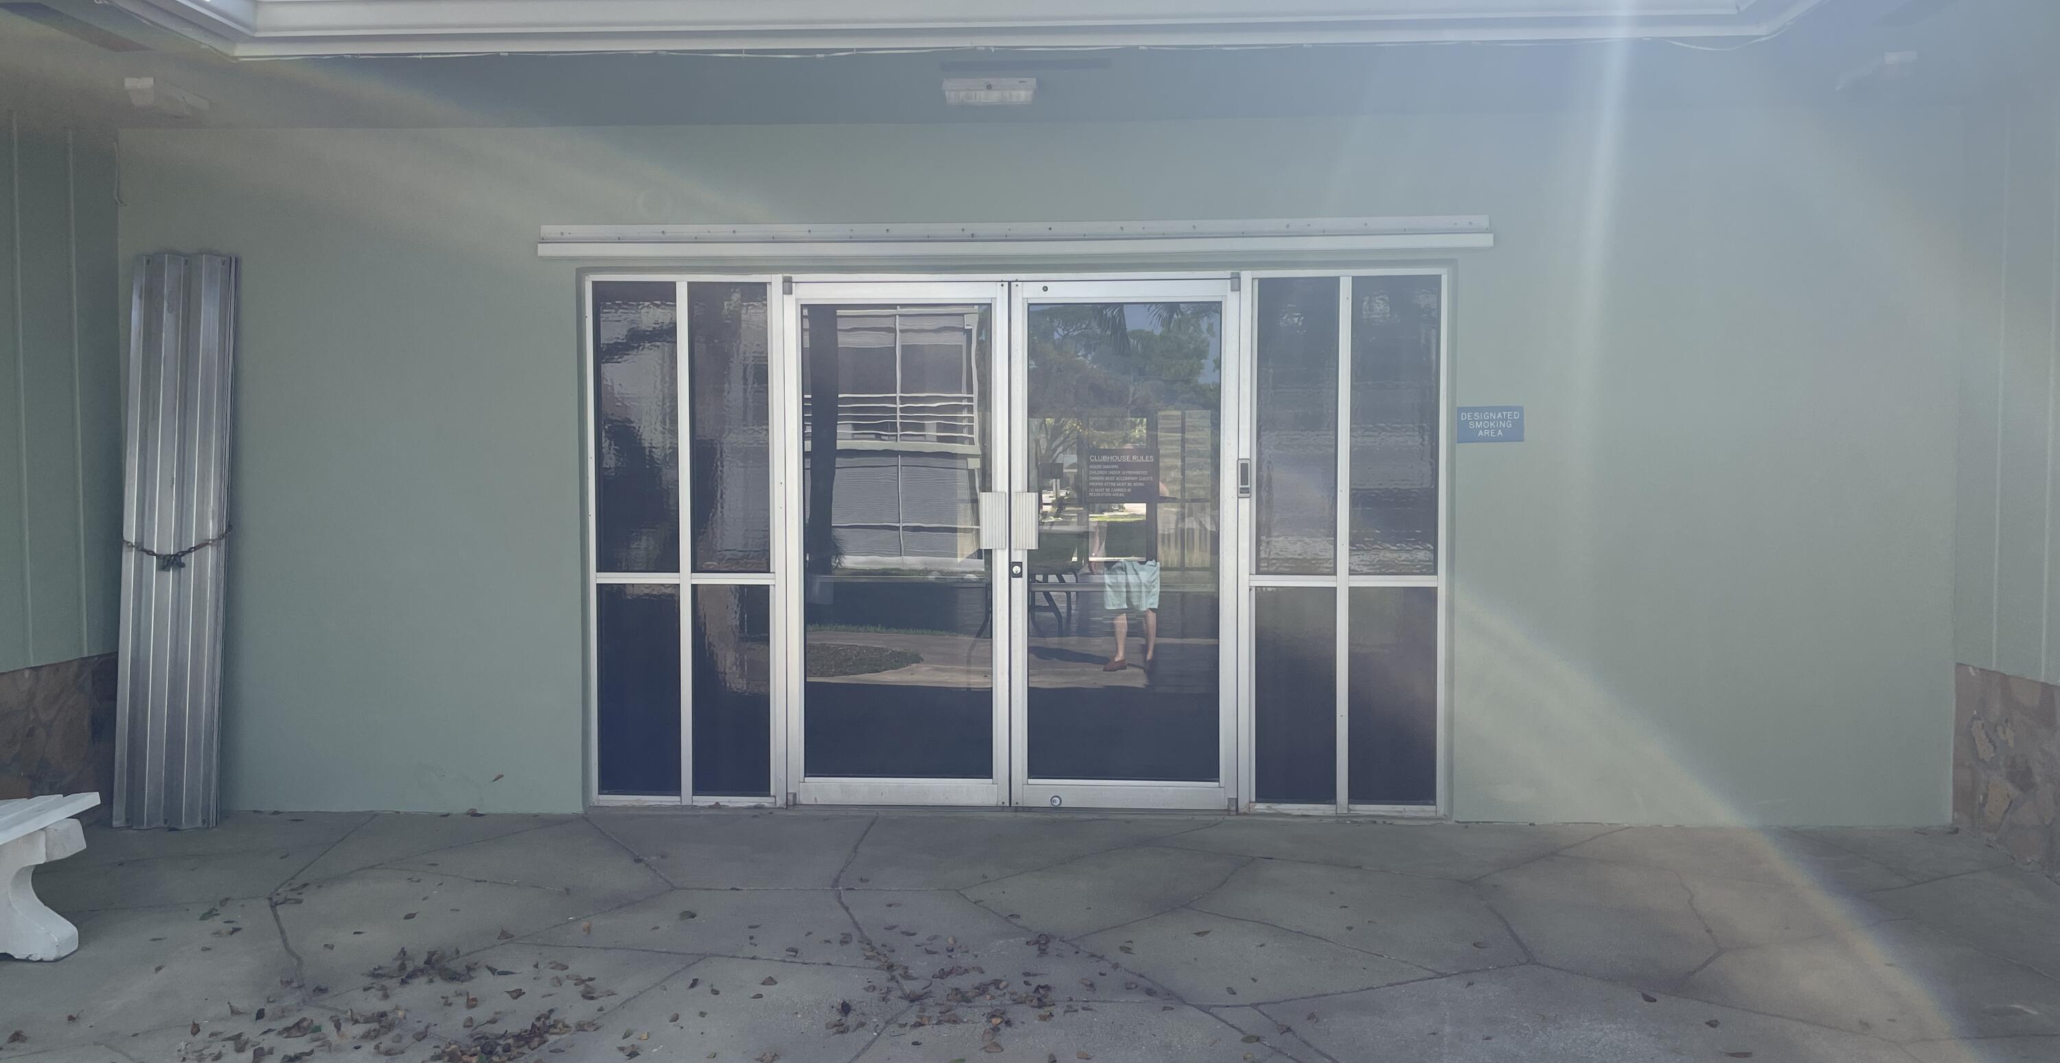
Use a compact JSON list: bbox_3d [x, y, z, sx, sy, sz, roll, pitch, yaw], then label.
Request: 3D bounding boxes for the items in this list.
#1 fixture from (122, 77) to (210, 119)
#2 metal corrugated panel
[{"bbox_3d":[-3.091,-1.538,5.561,0.105,0.095,0.335,0,2,3],"label":"fixture"},{"bbox_3d":[-3.391,0.028,6.149,0.385,2.270,0.075,1,-2,3],"label":"metal corrugated panel"}]

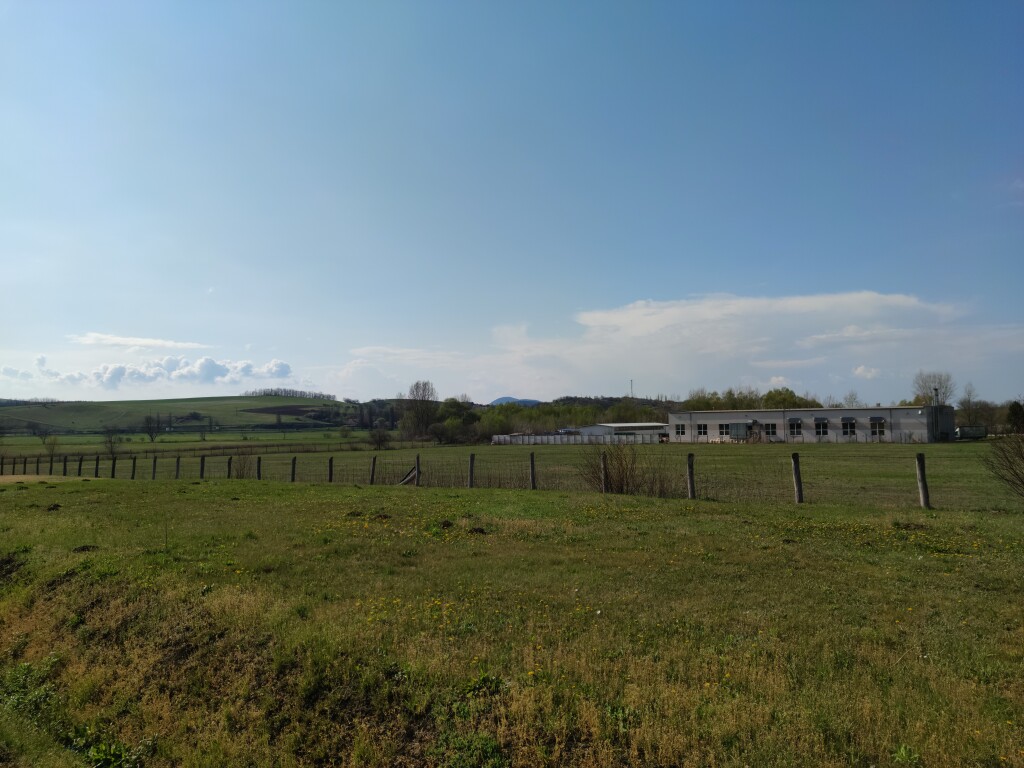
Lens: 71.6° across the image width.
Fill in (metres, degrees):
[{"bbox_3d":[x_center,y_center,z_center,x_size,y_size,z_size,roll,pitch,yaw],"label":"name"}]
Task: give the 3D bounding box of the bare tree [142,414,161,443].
[{"bbox_3d":[-137.091,16.922,270.000,6.845,10.648,6.845,2,-5,-27],"label":"bare tree"}]

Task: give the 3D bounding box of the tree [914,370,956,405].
[{"bbox_3d":[92.236,4.585,155.000,9.606,15.063,9.606,-2,-5,31],"label":"tree"}]

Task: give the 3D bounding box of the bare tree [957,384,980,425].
[{"bbox_3d":[96.444,5.704,150.000,5.070,12.042,5.070,-3,-5,33],"label":"bare tree"}]

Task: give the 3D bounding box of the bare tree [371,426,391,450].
[{"bbox_3d":[-23.151,9.639,125.000,3.521,4.137,3.521,1,-4,-10],"label":"bare tree"}]

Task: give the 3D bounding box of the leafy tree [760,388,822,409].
[{"bbox_3d":[59.049,6.285,150.000,13.099,10.669,11.134,-2,-4,21],"label":"leafy tree"}]

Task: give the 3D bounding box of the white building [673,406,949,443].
[{"bbox_3d":[43.758,6.108,104.950,34.142,4.800,21.500,-3,-5,39],"label":"white building"}]

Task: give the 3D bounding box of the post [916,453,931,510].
[{"bbox_3d":[9.902,2.354,17.100,0.165,1.400,0.165,-8,-5,29],"label":"post"}]

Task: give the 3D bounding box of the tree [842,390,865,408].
[{"bbox_3d":[79.363,7.146,165.000,5.113,11.271,5.113,-2,-4,26],"label":"tree"}]

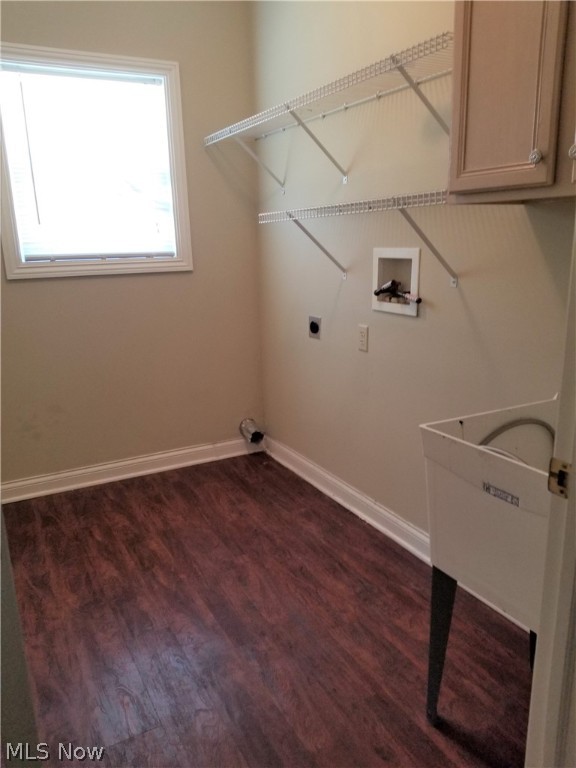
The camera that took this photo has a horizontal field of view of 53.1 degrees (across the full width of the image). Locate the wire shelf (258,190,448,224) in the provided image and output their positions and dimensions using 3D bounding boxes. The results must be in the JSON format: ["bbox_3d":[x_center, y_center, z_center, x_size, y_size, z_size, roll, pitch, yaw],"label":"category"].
[{"bbox_3d":[0.295,-0.658,2.193,0.312,0.038,1.225,-8,16,-27],"label":"wire shelf"}]

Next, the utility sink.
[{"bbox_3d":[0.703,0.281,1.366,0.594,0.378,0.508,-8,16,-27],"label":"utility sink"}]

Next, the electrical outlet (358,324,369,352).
[{"bbox_3d":[0.338,-0.203,2.586,0.008,0.115,0.070,-8,16,-27],"label":"electrical outlet"}]

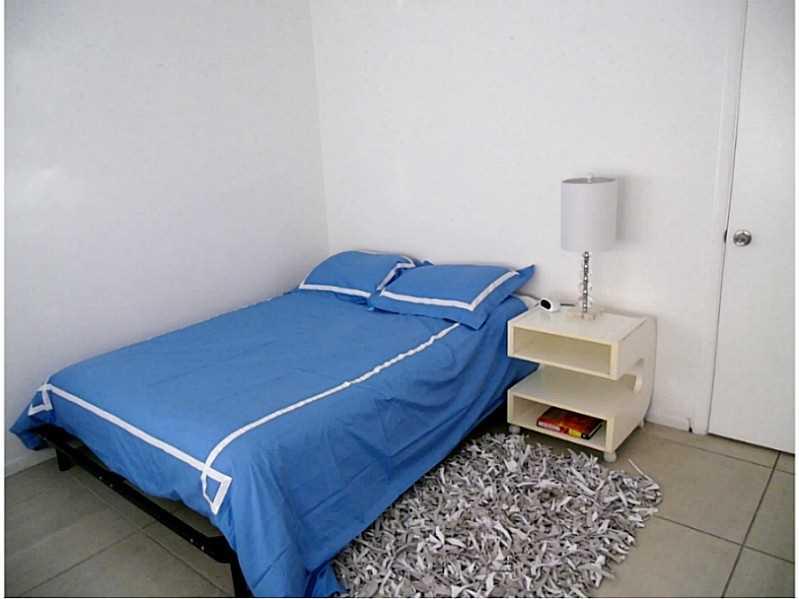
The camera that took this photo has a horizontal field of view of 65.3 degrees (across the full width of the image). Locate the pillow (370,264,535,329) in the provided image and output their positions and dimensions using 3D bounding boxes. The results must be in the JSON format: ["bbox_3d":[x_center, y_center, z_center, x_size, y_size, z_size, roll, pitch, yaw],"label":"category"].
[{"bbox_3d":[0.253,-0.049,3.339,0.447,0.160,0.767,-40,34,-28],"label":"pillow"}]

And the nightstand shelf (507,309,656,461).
[{"bbox_3d":[0.859,0.350,2.928,0.504,0.563,0.484,10,21,38],"label":"nightstand shelf"}]

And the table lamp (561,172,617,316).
[{"bbox_3d":[0.823,-0.226,2.752,0.240,0.644,0.240,10,21,38],"label":"table lamp"}]

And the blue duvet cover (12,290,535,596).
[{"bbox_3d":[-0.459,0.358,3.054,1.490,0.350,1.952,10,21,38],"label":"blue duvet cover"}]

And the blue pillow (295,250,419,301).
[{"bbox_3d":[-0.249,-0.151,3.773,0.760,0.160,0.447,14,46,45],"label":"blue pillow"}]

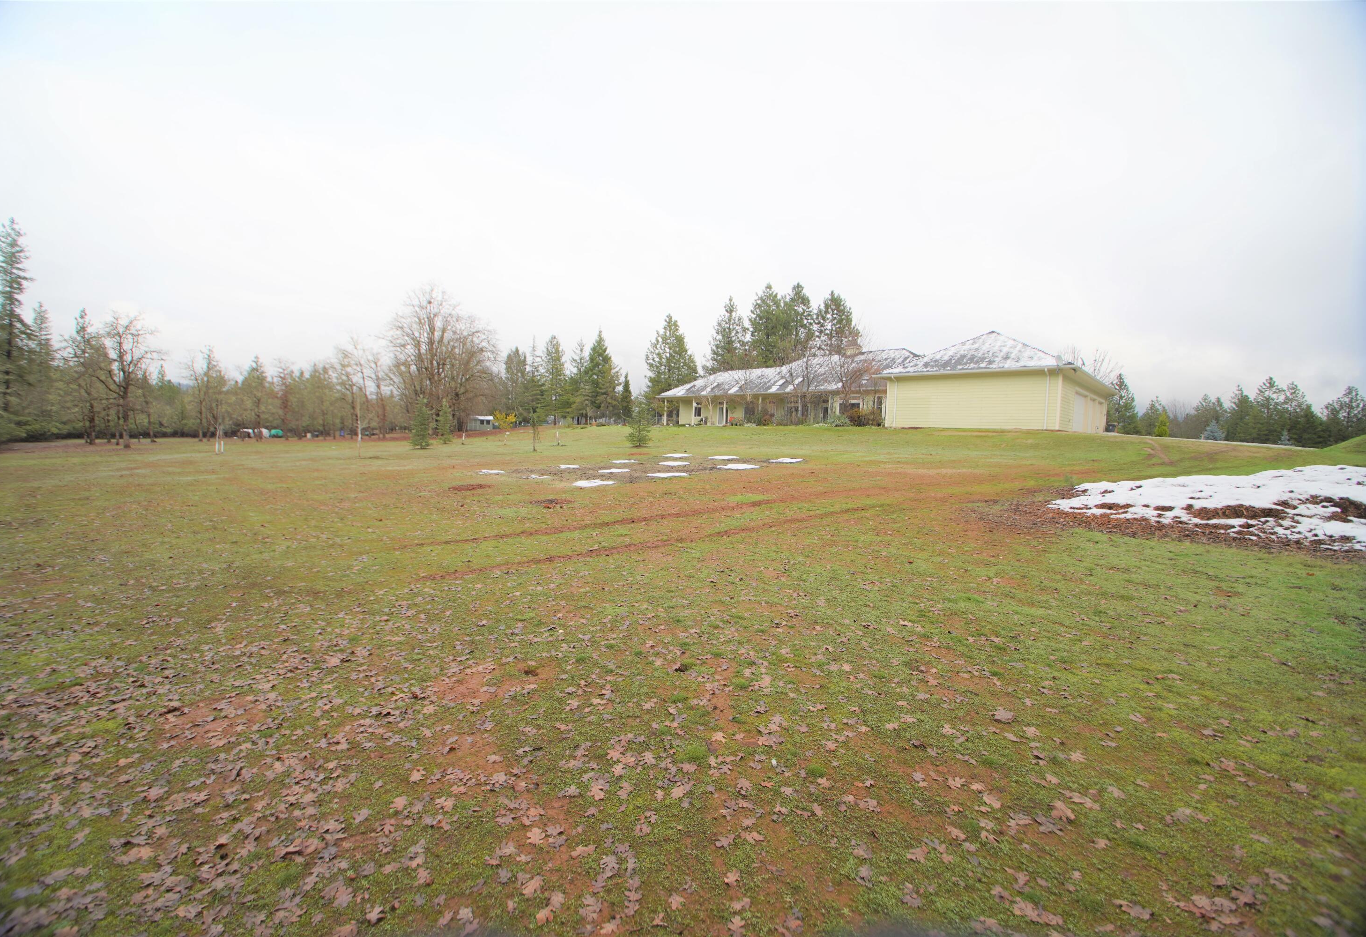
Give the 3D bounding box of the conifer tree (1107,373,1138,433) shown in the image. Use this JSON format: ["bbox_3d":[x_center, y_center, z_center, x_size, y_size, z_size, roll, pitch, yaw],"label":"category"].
[{"bbox_3d":[51.872,-7.661,60.000,4.200,7.010,4.200,1,4,0],"label":"conifer tree"}]

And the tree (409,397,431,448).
[{"bbox_3d":[-17.507,-2.999,33.869,1.500,3.360,1.500,1,4,0],"label":"tree"}]

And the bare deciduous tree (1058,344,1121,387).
[{"bbox_3d":[42.494,-8.258,53.000,6.600,9.180,6.600,1,4,0],"label":"bare deciduous tree"}]

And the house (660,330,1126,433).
[{"bbox_3d":[13.774,-7.648,48.748,41.690,7.620,23.180,6,6,45],"label":"house"}]

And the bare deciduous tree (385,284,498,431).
[{"bbox_3d":[-29.511,-13.098,61.298,13.800,17.930,13.800,1,4,0],"label":"bare deciduous tree"}]

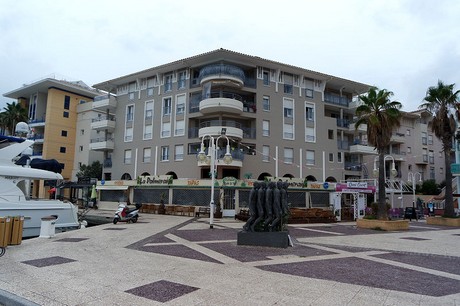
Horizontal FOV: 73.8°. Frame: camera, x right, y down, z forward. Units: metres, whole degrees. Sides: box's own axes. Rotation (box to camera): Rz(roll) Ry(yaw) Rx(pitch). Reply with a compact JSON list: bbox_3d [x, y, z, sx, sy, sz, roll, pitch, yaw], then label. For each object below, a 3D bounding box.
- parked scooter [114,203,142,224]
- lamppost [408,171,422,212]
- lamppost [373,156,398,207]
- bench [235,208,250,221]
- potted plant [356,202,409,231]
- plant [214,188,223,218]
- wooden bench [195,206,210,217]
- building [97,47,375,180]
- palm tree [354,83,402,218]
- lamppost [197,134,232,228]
[{"bbox_3d":[-5.636,3.234,16.739,0.720,1.220,1.820,-6,-10,43],"label":"parked scooter"},{"bbox_3d":[22.664,4.827,37.783,1.700,4.750,1.700,-3,-9,31],"label":"lamppost"},{"bbox_3d":[11.447,2.624,22.860,1.700,4.750,1.700,-2,-8,26],"label":"lamppost"},{"bbox_3d":[1.040,4.060,20.320,1.250,0.800,0.600,-4,-9,36],"label":"bench"},{"bbox_3d":[8.429,3.427,16.770,1.950,1.450,1.950,5,-8,-27],"label":"potted plant"},{"bbox_3d":[-0.791,3.610,22.023,0.580,2.060,0.580,1,-7,0],"label":"plant"},{"bbox_3d":[-1.681,4.215,21.939,1.200,0.800,0.600,-3,-9,30],"label":"wooden bench"},{"bbox_3d":[0.028,-1.320,37.090,36.000,15.800,17.500,1,-8,3],"label":"building"},{"bbox_3d":[8.352,-0.026,17.224,2.500,7.500,2.500,-2,-8,26],"label":"palm tree"},{"bbox_3d":[-0.769,1.410,15.619,1.700,4.750,1.700,2,-8,-3],"label":"lamppost"}]

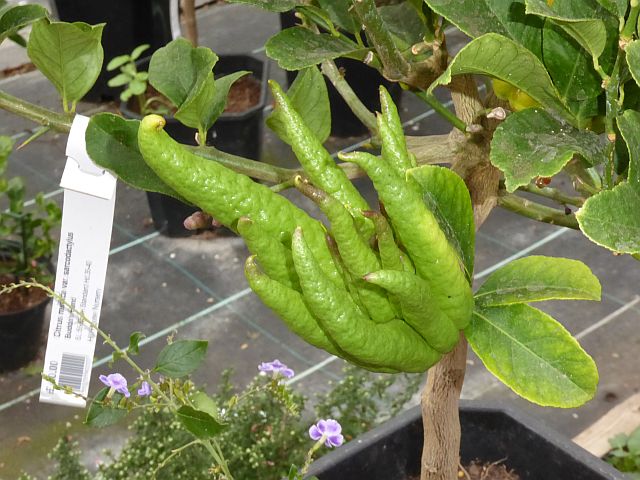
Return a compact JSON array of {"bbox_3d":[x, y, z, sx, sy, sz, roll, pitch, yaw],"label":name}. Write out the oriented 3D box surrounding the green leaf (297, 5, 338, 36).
[{"bbox_3d":[-0.001,-0.111,0.785,0.030,0.012,0.016,28,69,26],"label":"green leaf"}]

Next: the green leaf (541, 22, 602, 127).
[{"bbox_3d":[0.129,-0.085,0.800,0.035,0.060,0.016,11,-10,8],"label":"green leaf"}]

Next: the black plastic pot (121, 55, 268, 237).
[{"bbox_3d":[-0.131,-0.094,1.642,0.151,0.149,0.151,3,31,4],"label":"black plastic pot"}]

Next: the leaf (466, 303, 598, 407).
[{"bbox_3d":[0.115,0.062,0.840,0.092,0.014,0.045,34,71,10],"label":"leaf"}]

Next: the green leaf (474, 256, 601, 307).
[{"bbox_3d":[0.118,0.022,0.840,0.070,0.018,0.032,2,60,1],"label":"green leaf"}]

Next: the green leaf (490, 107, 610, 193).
[{"bbox_3d":[0.116,-0.046,0.785,0.064,0.022,0.044,19,61,18],"label":"green leaf"}]

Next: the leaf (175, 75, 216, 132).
[{"bbox_3d":[-0.062,-0.070,0.785,0.021,0.031,0.012,14,-9,24],"label":"leaf"}]

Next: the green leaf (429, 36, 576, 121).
[{"bbox_3d":[0.092,-0.082,0.780,0.078,0.040,0.026,10,6,-1],"label":"green leaf"}]

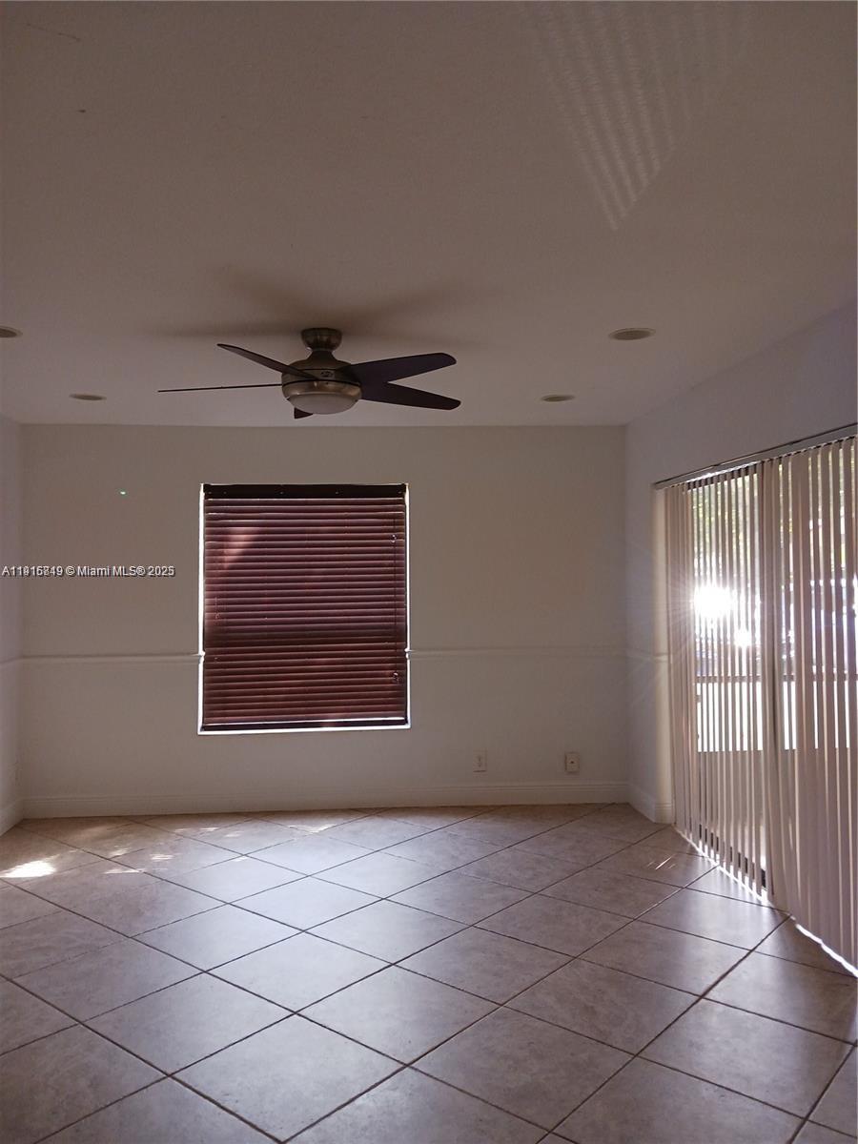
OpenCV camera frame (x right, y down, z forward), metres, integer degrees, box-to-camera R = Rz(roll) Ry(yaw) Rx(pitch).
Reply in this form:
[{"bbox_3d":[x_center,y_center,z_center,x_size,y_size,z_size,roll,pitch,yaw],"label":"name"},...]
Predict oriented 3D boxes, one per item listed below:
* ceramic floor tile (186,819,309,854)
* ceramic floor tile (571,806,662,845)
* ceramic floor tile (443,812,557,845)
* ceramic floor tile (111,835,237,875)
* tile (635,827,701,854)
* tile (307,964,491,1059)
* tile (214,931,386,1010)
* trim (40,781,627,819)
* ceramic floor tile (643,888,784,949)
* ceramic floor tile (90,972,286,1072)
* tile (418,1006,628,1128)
[{"bbox_3d":[-1.011,1.522,5.136,0.498,0.010,0.498,0,0,39],"label":"ceramic floor tile"},{"bbox_3d":[1.114,1.527,5.327,0.500,0.010,0.500,-1,-1,40],"label":"ceramic floor tile"},{"bbox_3d":[0.400,1.541,5.306,0.500,0.010,0.500,0,-1,39],"label":"ceramic floor tile"},{"bbox_3d":[-1.331,1.524,4.735,0.500,0.010,0.500,-1,-1,40],"label":"ceramic floor tile"},{"bbox_3d":[1.482,1.546,5.084,0.424,0.010,0.510,0,-1,39],"label":"tile"},{"bbox_3d":[-0.099,1.506,3.067,0.500,0.010,0.500,-1,-1,40],"label":"tile"},{"bbox_3d":[-0.487,1.509,3.387,0.500,0.010,0.500,-1,-1,40],"label":"tile"},{"bbox_3d":[-0.604,1.455,5.662,3.813,0.129,0.016,0,0,-5],"label":"trim"},{"bbox_3d":[1.250,1.513,3.911,0.500,0.010,0.500,-1,-1,40],"label":"ceramic floor tile"},{"bbox_3d":[-0.807,1.506,2.999,0.500,0.010,0.500,-1,-1,40],"label":"ceramic floor tile"},{"bbox_3d":[0.291,1.509,2.760,0.498,0.010,0.498,0,0,39],"label":"tile"}]

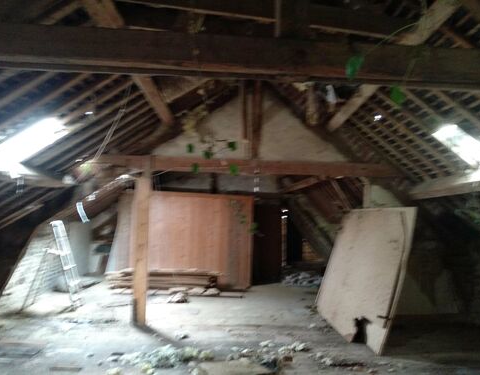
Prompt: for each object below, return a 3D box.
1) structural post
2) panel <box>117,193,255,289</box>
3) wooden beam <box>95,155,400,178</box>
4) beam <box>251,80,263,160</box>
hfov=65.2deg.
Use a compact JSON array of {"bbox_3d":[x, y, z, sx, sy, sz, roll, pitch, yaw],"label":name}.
[{"bbox_3d":[-1.323,0.726,5.113,0.160,2.207,0.170,1,-4,-3],"label":"structural post"},{"bbox_3d":[-1.185,1.076,7.806,2.917,1.870,0.070,1,-4,5],"label":"panel"},{"bbox_3d":[0.141,-0.277,5.267,4.209,0.200,0.180,1,-4,-3],"label":"wooden beam"},{"bbox_3d":[0.226,-0.997,5.318,0.120,1.176,0.120,1,-4,-3],"label":"beam"}]

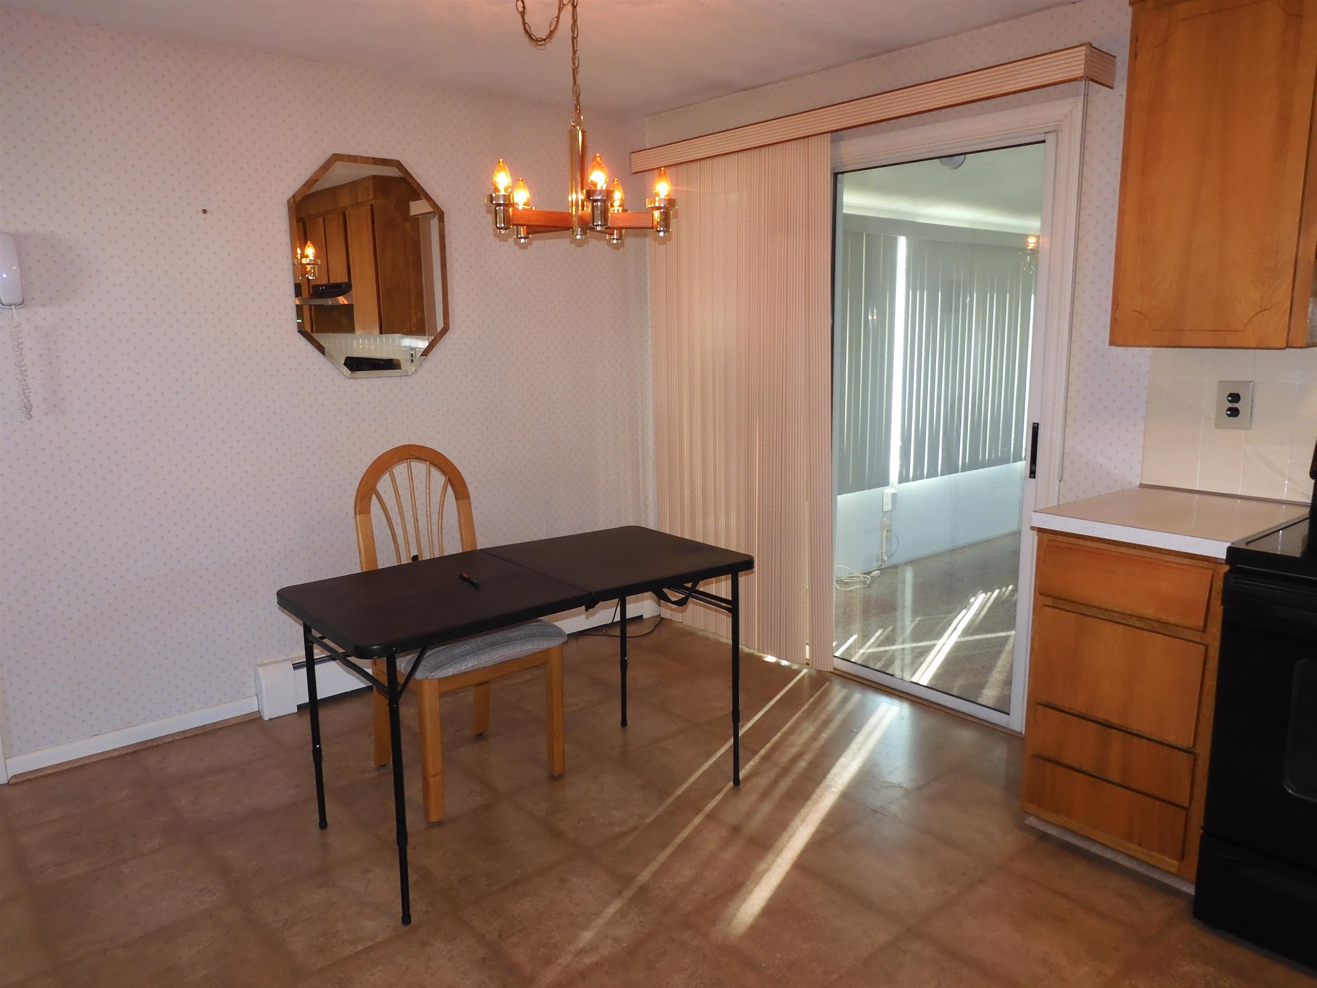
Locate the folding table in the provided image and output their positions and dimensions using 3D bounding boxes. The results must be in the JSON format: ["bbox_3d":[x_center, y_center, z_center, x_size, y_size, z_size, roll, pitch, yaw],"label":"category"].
[{"bbox_3d":[-0.366,0.574,2.656,1.216,0.713,0.609,-9,13,-38],"label":"folding table"}]

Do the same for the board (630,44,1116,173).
[{"bbox_3d":[0.595,-1.329,3.311,0.172,0.092,1.993,-10,14,-39],"label":"board"}]

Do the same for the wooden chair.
[{"bbox_3d":[-0.634,0.380,2.847,0.475,1.032,0.540,-9,13,-38],"label":"wooden chair"}]

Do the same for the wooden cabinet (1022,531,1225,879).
[{"bbox_3d":[1.347,0.470,2.433,0.610,0.795,0.445,-10,14,-39],"label":"wooden cabinet"}]

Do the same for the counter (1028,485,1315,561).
[{"bbox_3d":[1.335,0.062,2.347,0.631,0.042,0.448,-10,14,-39],"label":"counter"}]

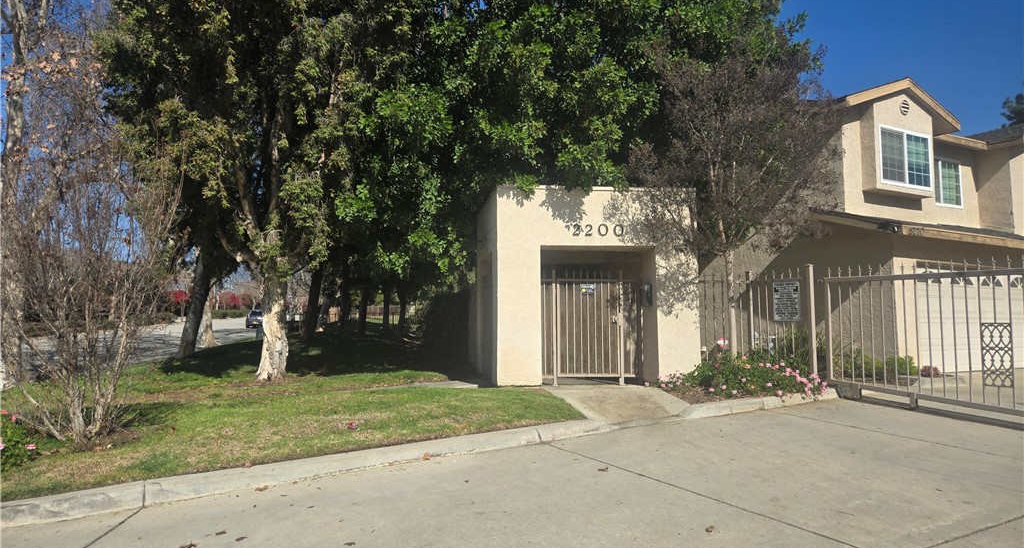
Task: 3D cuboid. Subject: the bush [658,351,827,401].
[{"bbox_3d":[3.670,1.541,10.724,2.550,0.670,1.200,1,-4,-8],"label":"bush"}]

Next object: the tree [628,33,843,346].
[{"bbox_3d":[3.580,-0.984,10.883,3.300,5.570,3.100,1,-4,-10],"label":"tree"}]

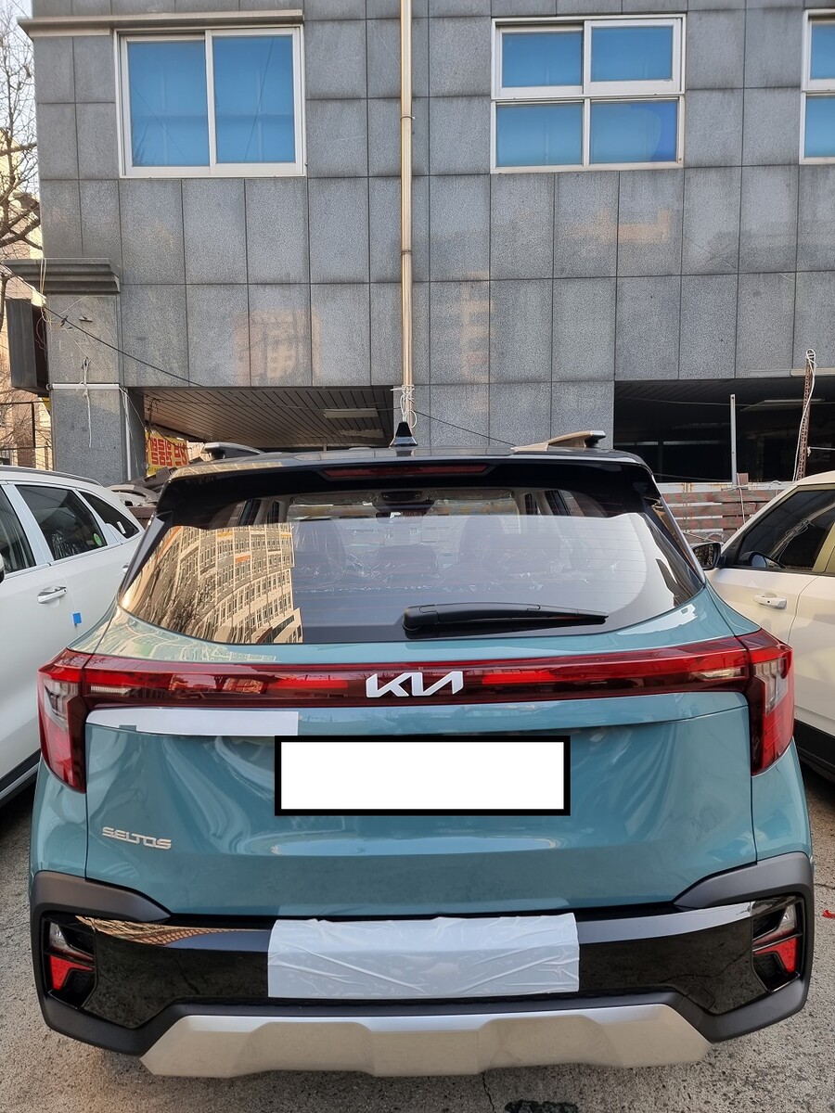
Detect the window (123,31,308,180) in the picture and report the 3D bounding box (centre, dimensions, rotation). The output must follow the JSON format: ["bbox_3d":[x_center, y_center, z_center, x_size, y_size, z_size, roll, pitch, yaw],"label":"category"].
[{"bbox_3d":[-1.983,-4.363,7.447,1.807,1.382,0.120,0,5,1],"label":"window"}]

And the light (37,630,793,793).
[{"bbox_3d":[-0.001,0.326,1.688,1.670,0.280,0.260,-2,5,0],"label":"light"}]

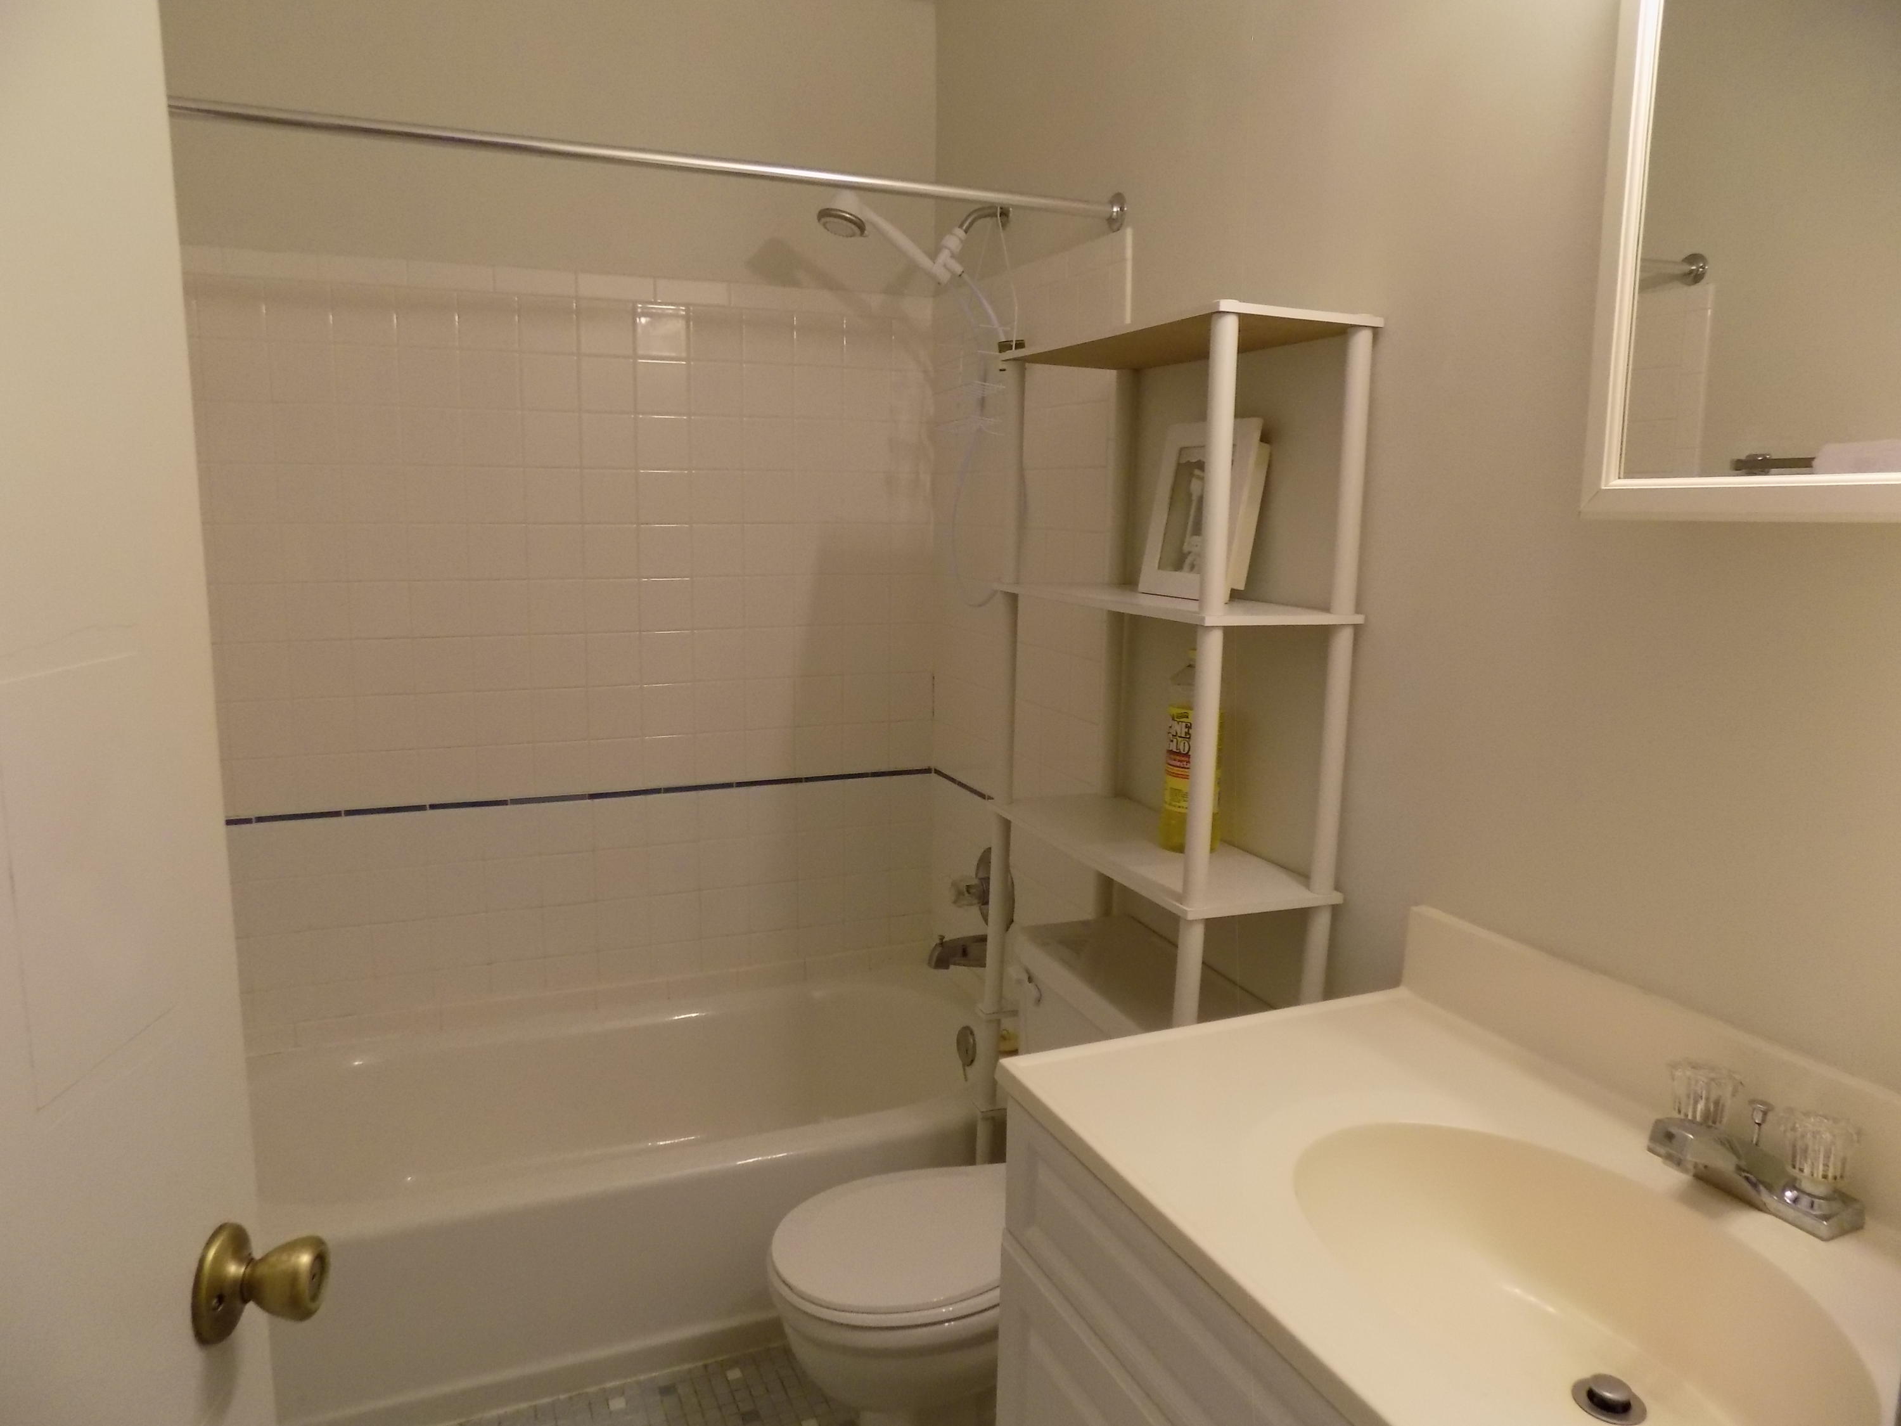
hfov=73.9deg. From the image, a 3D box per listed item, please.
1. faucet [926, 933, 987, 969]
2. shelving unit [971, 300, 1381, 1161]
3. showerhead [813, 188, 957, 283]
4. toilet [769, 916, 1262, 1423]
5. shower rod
[{"bbox_3d":[0.026,0.491,2.597,0.152,0.080,0.060,-3,10,-23],"label":"faucet"},{"bbox_3d":[0.278,0.289,1.842,0.232,1.619,0.597,-3,10,-23],"label":"shelving unit"},{"bbox_3d":[-0.118,-0.862,2.316,0.265,0.085,0.090,23,-11,-25],"label":"showerhead"},{"bbox_3d":[0.066,0.743,1.800,0.675,0.725,0.485,-3,10,-23],"label":"toilet"},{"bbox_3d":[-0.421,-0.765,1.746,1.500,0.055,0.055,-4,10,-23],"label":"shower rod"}]

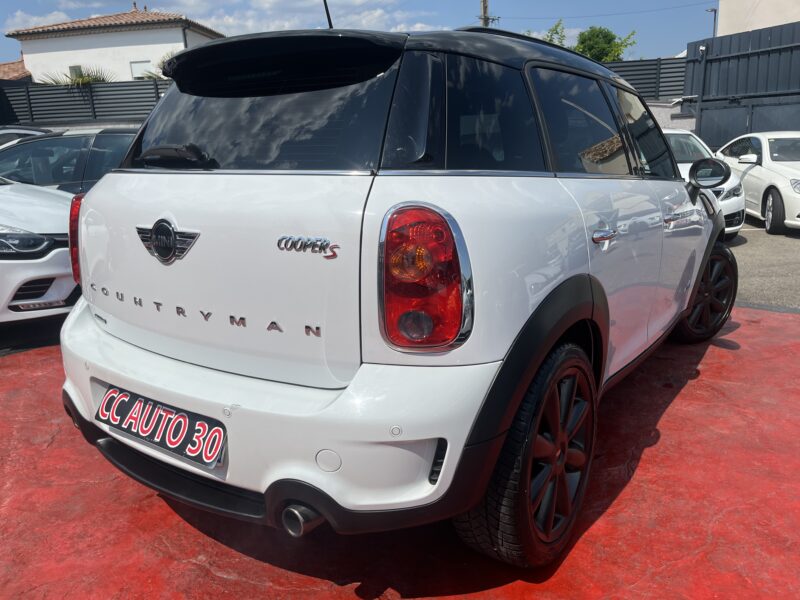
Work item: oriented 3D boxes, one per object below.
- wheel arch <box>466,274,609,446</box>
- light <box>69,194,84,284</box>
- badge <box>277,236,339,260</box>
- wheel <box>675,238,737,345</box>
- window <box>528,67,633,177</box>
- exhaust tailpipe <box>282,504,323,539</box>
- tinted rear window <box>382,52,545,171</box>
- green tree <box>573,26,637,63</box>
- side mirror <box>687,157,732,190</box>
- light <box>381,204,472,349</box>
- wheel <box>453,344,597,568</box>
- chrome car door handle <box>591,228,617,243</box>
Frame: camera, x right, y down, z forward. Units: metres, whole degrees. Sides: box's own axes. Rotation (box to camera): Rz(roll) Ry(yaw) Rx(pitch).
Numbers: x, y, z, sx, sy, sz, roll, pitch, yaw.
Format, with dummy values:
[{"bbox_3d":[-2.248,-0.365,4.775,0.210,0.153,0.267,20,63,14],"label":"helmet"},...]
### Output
[{"bbox_3d":[0.418,0.178,1.666,0.130,0.460,0.880,8,15,35],"label":"wheel arch"},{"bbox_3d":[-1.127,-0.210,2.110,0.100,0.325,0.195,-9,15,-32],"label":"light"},{"bbox_3d":[-0.207,-0.115,1.337,0.163,0.045,0.012,5,14,24],"label":"badge"},{"bbox_3d":[1.885,-0.051,3.849,0.645,0.645,0.225,-8,15,-31],"label":"wheel"},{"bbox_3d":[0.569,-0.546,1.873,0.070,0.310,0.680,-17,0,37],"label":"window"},{"bbox_3d":[-0.215,0.498,1.427,0.080,0.080,0.125,8,15,35],"label":"exhaust tailpipe"},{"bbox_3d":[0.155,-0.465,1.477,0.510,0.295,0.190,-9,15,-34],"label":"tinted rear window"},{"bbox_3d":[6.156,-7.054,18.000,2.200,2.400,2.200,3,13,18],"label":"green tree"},{"bbox_3d":[1.538,-0.625,2.968,0.190,0.145,0.120,8,15,35],"label":"side mirror"},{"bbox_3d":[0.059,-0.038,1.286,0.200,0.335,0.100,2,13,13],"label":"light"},{"bbox_3d":[0.394,0.429,1.780,0.225,0.645,0.645,8,15,35],"label":"wheel"},{"bbox_3d":[0.651,-0.206,1.900,0.050,0.042,0.190,8,15,35],"label":"chrome car door handle"}]

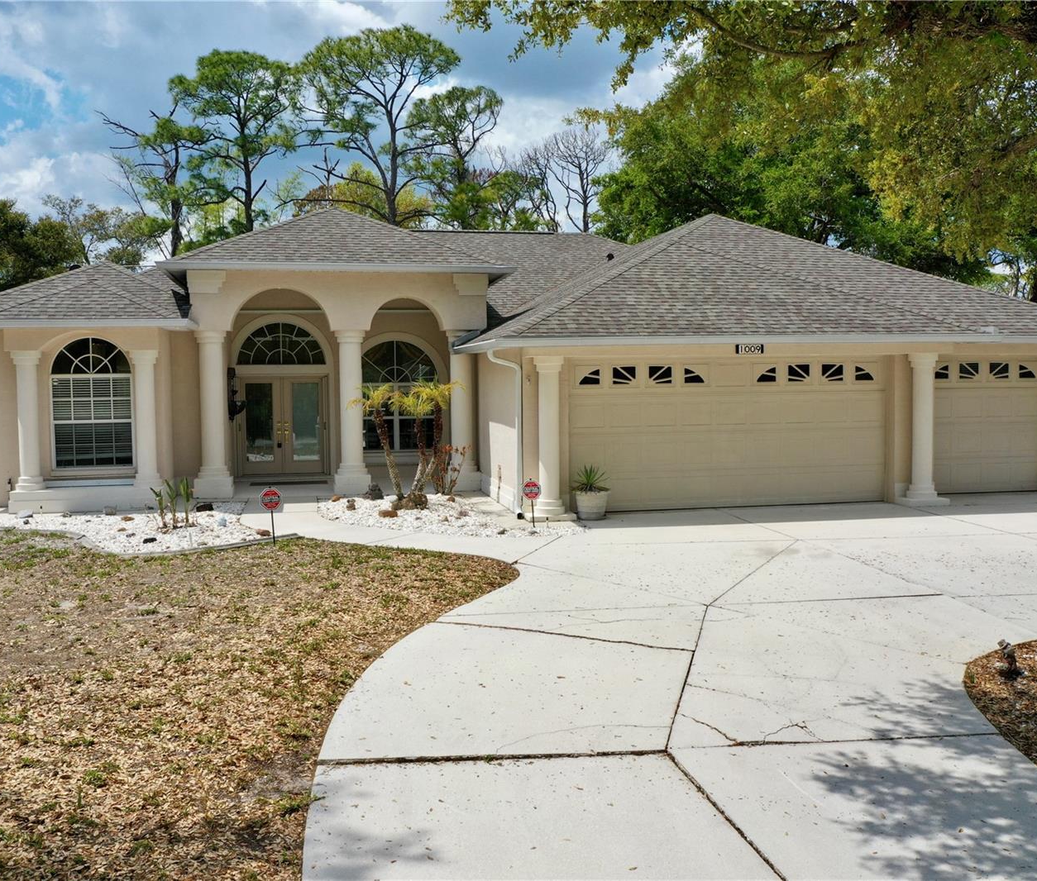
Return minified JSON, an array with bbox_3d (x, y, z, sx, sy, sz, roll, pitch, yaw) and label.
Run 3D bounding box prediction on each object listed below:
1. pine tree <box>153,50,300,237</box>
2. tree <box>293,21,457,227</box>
[{"bbox_3d":[-12.383,-8.768,45.502,6.014,16.659,6.014,-1,4,-10],"label":"pine tree"},{"bbox_3d":[-5.911,-9.126,44.521,7.207,17.306,7.207,-1,4,-10],"label":"tree"}]

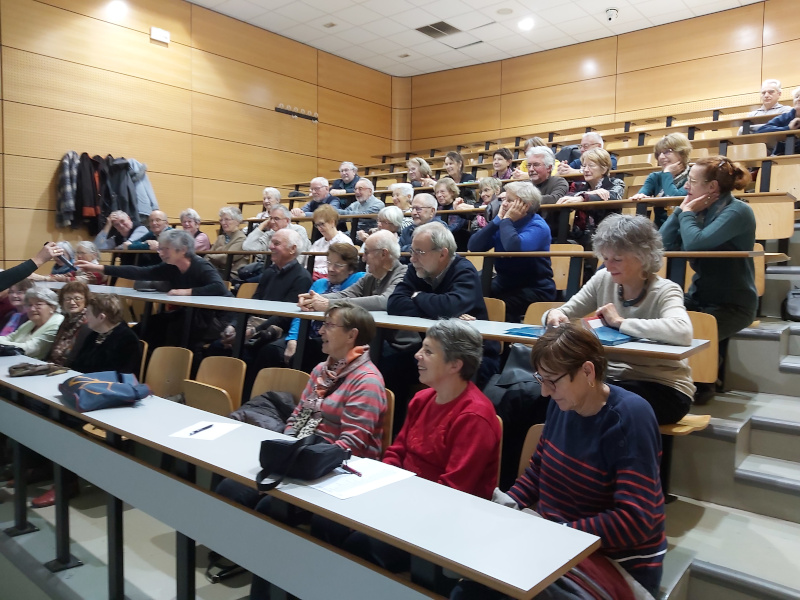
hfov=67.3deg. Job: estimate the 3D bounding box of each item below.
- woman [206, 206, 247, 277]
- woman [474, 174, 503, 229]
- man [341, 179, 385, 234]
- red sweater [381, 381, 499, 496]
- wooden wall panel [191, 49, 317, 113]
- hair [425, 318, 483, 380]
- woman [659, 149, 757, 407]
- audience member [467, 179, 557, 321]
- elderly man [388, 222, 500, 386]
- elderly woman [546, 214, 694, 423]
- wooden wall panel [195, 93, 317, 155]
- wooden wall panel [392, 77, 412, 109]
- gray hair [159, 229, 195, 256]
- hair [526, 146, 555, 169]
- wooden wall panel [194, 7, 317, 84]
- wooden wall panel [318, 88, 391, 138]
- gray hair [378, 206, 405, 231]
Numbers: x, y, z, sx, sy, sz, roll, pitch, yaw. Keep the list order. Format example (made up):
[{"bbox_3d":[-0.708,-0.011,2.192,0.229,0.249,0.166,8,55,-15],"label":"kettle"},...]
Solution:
[{"bbox_3d":[-1.694,-0.328,5.941,0.470,1.197,0.700,4,5,38],"label":"woman"},{"bbox_3d":[0.731,-0.542,5.248,0.660,1.067,0.470,-3,6,-42],"label":"woman"},{"bbox_3d":[-0.409,-0.657,6.123,0.530,1.159,0.690,5,6,43],"label":"man"},{"bbox_3d":[0.138,0.563,2.064,0.340,0.557,0.470,-3,5,-44],"label":"red sweater"},{"bbox_3d":[-2.220,-3.368,9.572,0.030,0.610,2.430,5,6,40],"label":"wooden wall panel"},{"bbox_3d":[0.186,0.172,2.090,0.180,0.205,0.175,0,5,-18],"label":"hair"},{"bbox_3d":[1.621,-0.136,3.192,0.620,1.236,0.470,0,4,-10],"label":"woman"},{"bbox_3d":[0.779,-0.160,3.905,0.730,1.208,0.500,-3,6,-45],"label":"audience member"},{"bbox_3d":[0.211,0.217,3.045,0.720,1.209,0.550,-2,6,-38],"label":"elderly man"},{"bbox_3d":[0.983,0.272,2.550,0.540,1.256,0.730,5,5,44],"label":"elderly woman"},{"bbox_3d":[-2.232,-2.759,9.620,0.030,0.610,2.430,5,6,40],"label":"wooden wall panel"},{"bbox_3d":[0.027,-4.060,11.796,0.400,0.610,0.090,0,4,-6],"label":"wooden wall panel"},{"bbox_3d":[-1.628,-0.411,4.376,0.230,0.210,0.190,-2,5,-32],"label":"gray hair"},{"bbox_3d":[1.131,-1.139,4.839,0.220,0.190,0.190,-3,5,-44],"label":"hair"},{"bbox_3d":[-2.189,-3.922,9.406,0.040,0.593,2.349,4,5,40],"label":"wooden wall panel"},{"bbox_3d":[-0.808,-3.410,11.077,0.040,0.606,1.930,4,5,40],"label":"wooden wall panel"},{"bbox_3d":[-0.067,-0.640,4.720,0.200,0.200,0.190,-1,5,-30],"label":"gray hair"}]

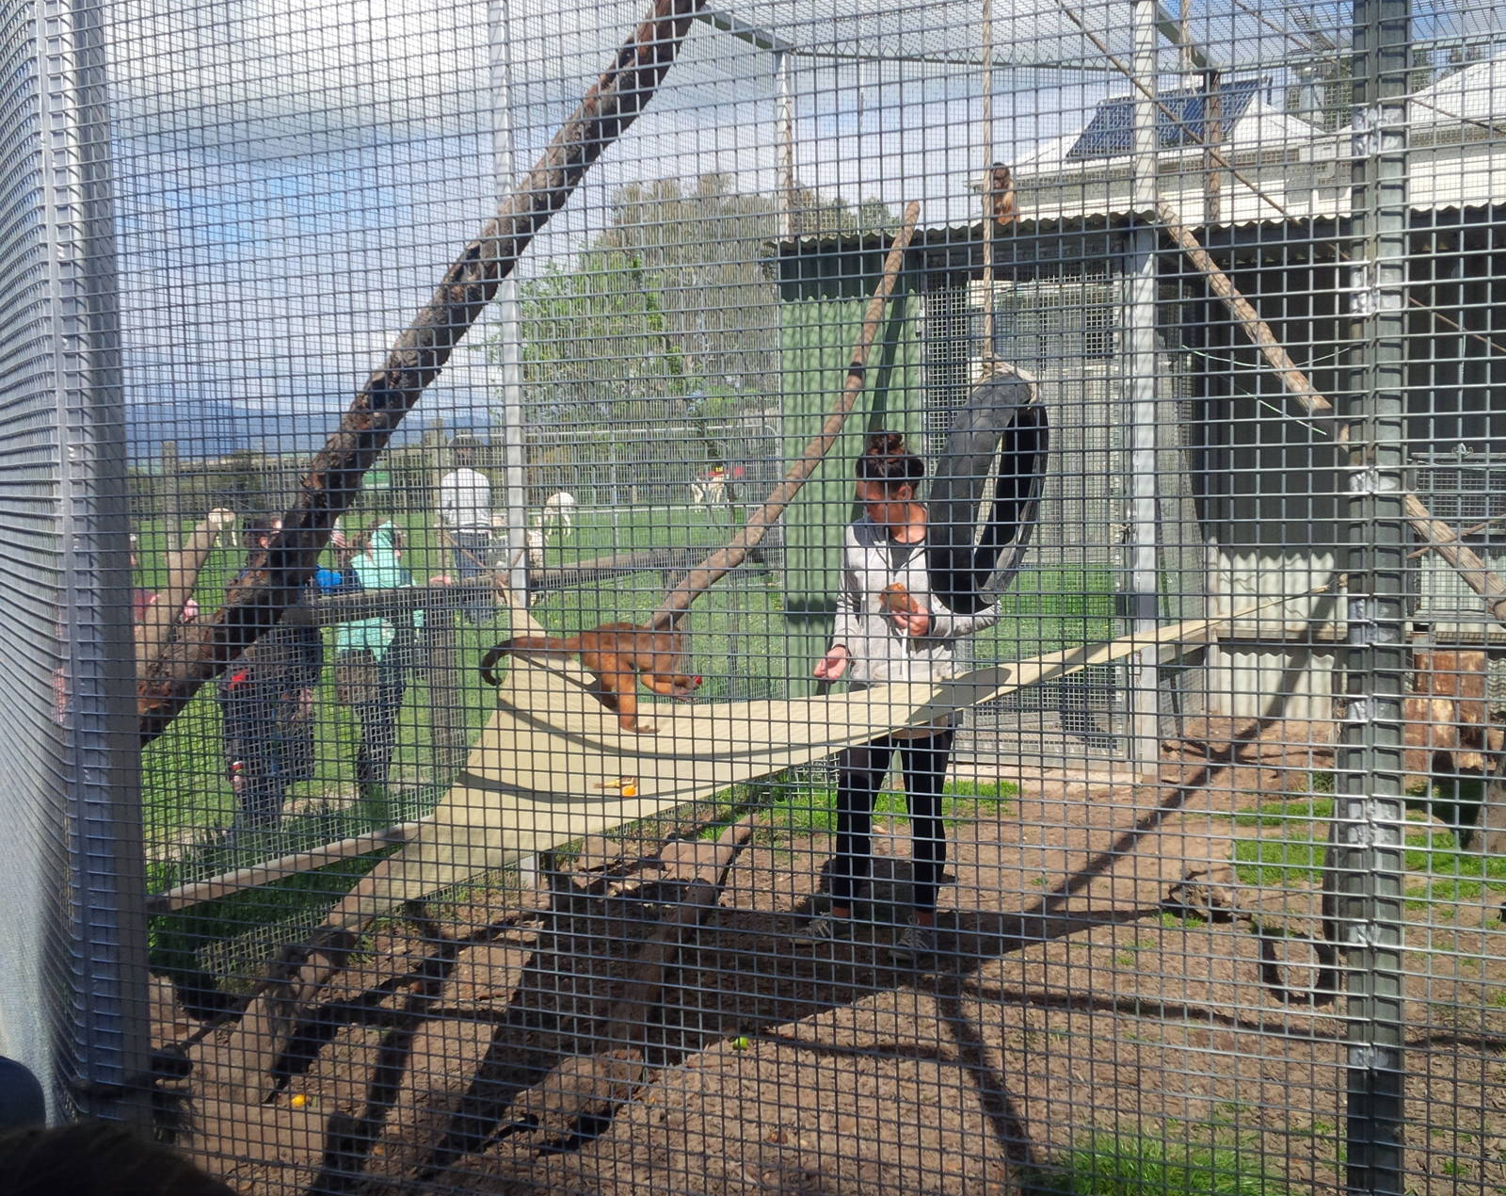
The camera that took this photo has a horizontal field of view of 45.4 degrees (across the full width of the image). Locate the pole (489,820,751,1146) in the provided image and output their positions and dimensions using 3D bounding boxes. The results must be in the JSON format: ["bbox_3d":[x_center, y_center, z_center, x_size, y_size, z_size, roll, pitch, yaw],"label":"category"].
[{"bbox_3d":[-0.243,1.010,5.816,0.320,0.220,3.294,-1,5,8],"label":"pole"}]

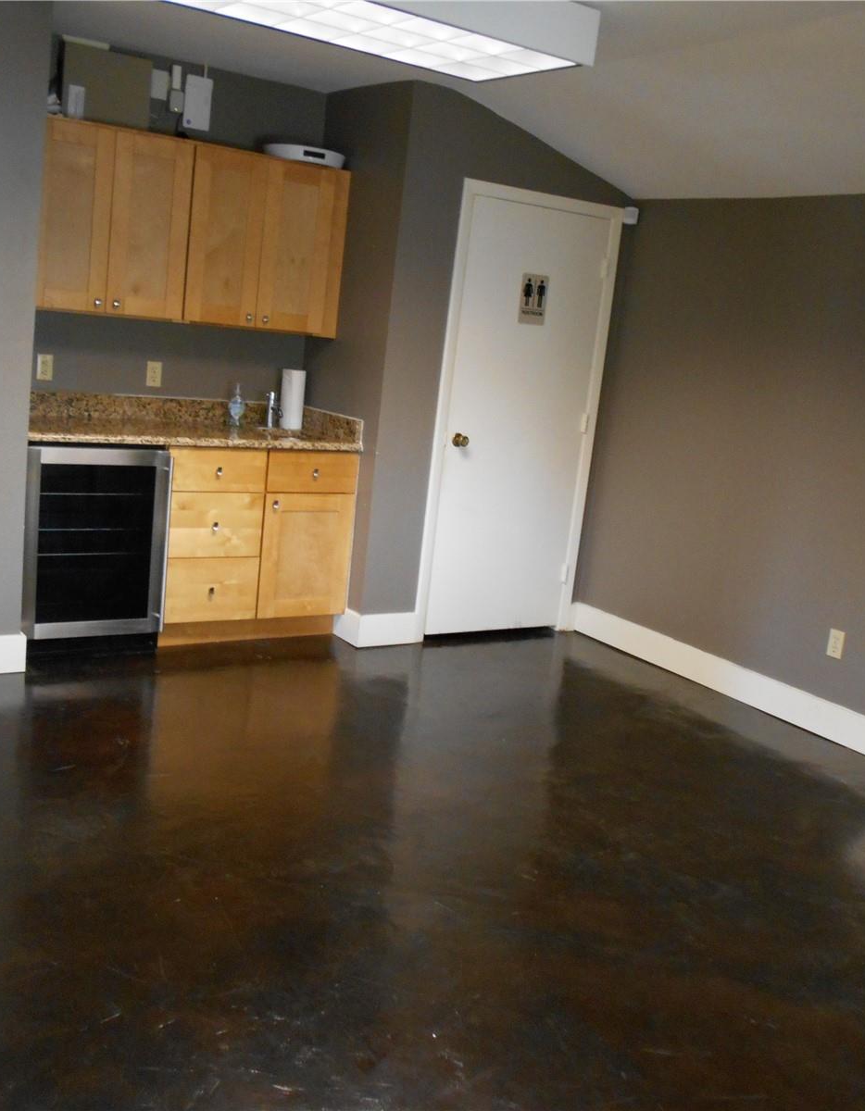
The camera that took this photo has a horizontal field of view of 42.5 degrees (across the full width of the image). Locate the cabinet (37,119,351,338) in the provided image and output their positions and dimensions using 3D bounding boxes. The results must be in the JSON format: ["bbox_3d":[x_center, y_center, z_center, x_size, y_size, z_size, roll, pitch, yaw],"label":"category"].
[{"bbox_3d":[-1.106,-1.418,4.927,1.461,0.740,0.305,-1,14,-33],"label":"cabinet"}]

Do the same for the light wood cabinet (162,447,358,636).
[{"bbox_3d":[-0.913,-0.100,5.209,0.884,0.889,0.619,-1,14,-33],"label":"light wood cabinet"}]

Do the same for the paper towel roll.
[{"bbox_3d":[-0.662,-0.743,5.279,0.111,0.282,0.111,6,12,-1],"label":"paper towel roll"}]

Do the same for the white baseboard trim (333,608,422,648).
[{"bbox_3d":[-0.260,0.325,5.318,0.336,0.153,0.229,-1,14,-33],"label":"white baseboard trim"}]

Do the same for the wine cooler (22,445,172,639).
[{"bbox_3d":[-1.534,-0.070,4.775,0.604,0.869,0.623,-1,14,-33],"label":"wine cooler"}]

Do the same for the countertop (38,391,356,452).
[{"bbox_3d":[-1.118,-0.596,4.940,1.502,0.140,0.633,-1,14,-33],"label":"countertop"}]

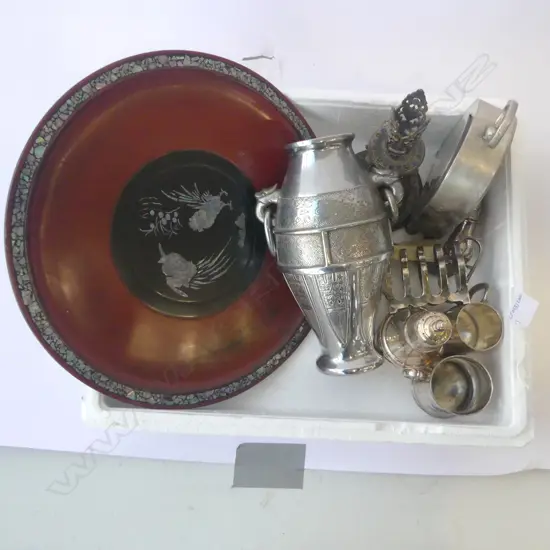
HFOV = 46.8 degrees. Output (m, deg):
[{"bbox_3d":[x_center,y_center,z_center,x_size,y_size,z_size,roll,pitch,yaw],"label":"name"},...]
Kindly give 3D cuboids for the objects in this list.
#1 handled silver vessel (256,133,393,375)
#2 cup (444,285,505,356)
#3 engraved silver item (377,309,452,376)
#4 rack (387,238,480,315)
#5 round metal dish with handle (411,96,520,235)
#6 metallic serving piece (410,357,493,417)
[{"bbox_3d":[0.065,-0.020,0.676,0.148,0.121,0.241,-9,101,0],"label":"handled silver vessel"},{"bbox_3d":[0.209,0.048,0.677,0.048,0.068,0.070,12,78,0],"label":"cup"},{"bbox_3d":[0.153,0.061,0.655,0.069,0.104,0.069,0,78,-3],"label":"engraved silver item"},{"bbox_3d":[0.169,0.002,0.689,0.101,0.059,0.065,-3,78,-3],"label":"rack"},{"bbox_3d":[0.202,-0.112,0.702,0.043,0.155,0.164,26,112,2],"label":"round metal dish with handle"},{"bbox_3d":[0.186,0.118,0.668,0.064,0.064,0.064,1,78,-3],"label":"metallic serving piece"}]

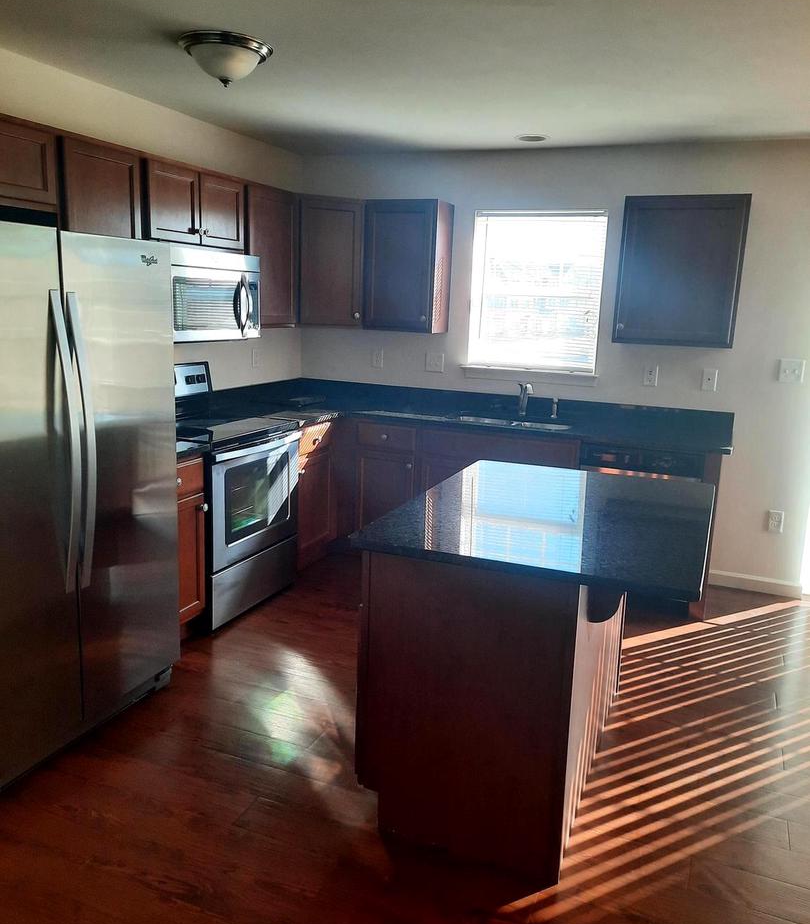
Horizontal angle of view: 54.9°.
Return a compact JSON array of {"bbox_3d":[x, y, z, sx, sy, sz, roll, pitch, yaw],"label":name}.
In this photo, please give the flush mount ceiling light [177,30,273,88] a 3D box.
[{"bbox_3d":[-0.663,-1.467,2.896,0.345,0.140,0.345,2,12,0],"label":"flush mount ceiling light"}]

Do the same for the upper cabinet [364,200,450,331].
[{"bbox_3d":[0.017,-1.189,4.781,0.458,0.757,0.318,7,13,21],"label":"upper cabinet"}]

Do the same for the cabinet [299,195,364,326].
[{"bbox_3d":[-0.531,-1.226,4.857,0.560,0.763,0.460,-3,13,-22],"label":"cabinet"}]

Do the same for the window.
[{"bbox_3d":[0.792,-1.024,4.712,0.787,0.931,0.090,7,13,22],"label":"window"}]

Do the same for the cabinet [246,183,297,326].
[{"bbox_3d":[-0.877,-1.145,4.414,0.320,0.763,0.504,7,13,22],"label":"cabinet"}]

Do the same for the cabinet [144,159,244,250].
[{"bbox_3d":[-1.104,-1.219,3.767,0.322,0.355,0.758,7,13,21],"label":"cabinet"}]

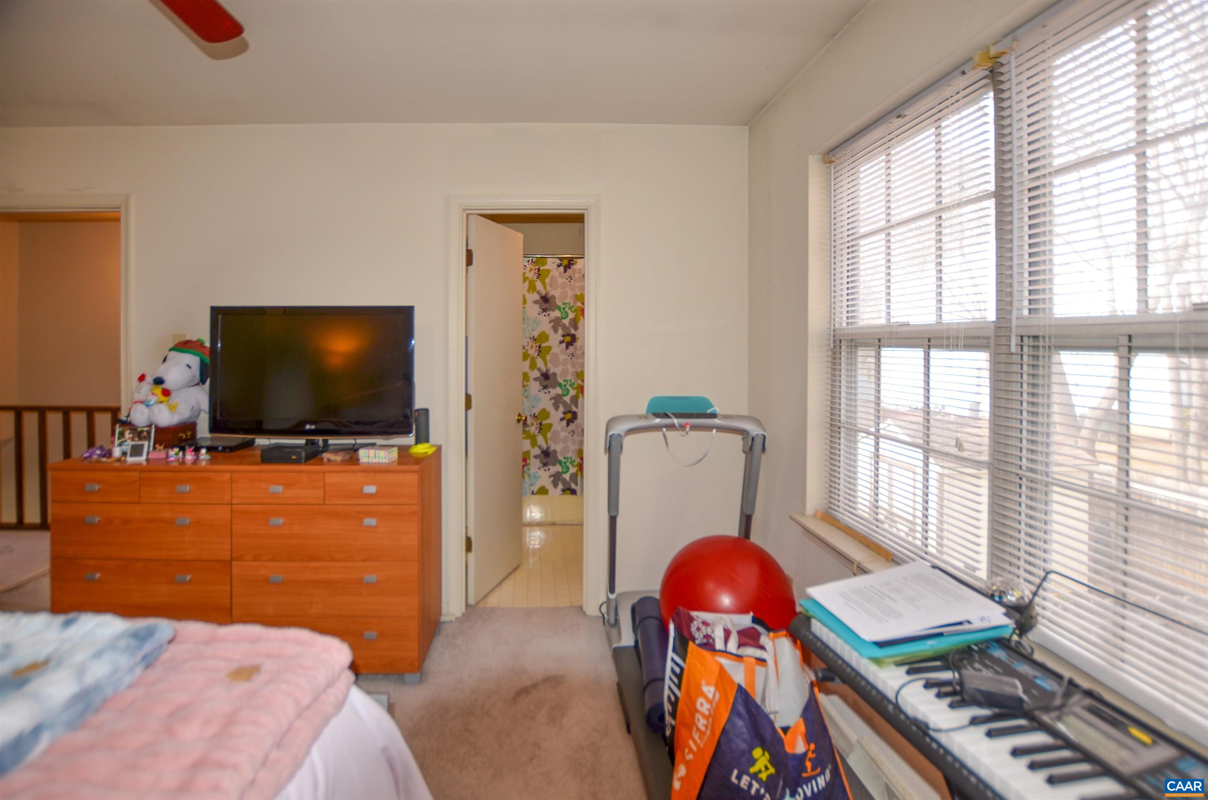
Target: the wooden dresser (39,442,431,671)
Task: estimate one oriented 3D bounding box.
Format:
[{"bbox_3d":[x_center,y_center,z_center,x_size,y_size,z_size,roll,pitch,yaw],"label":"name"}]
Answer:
[{"bbox_3d":[-1.585,0.735,2.350,1.510,0.930,0.430,0,3,-3],"label":"wooden dresser"}]

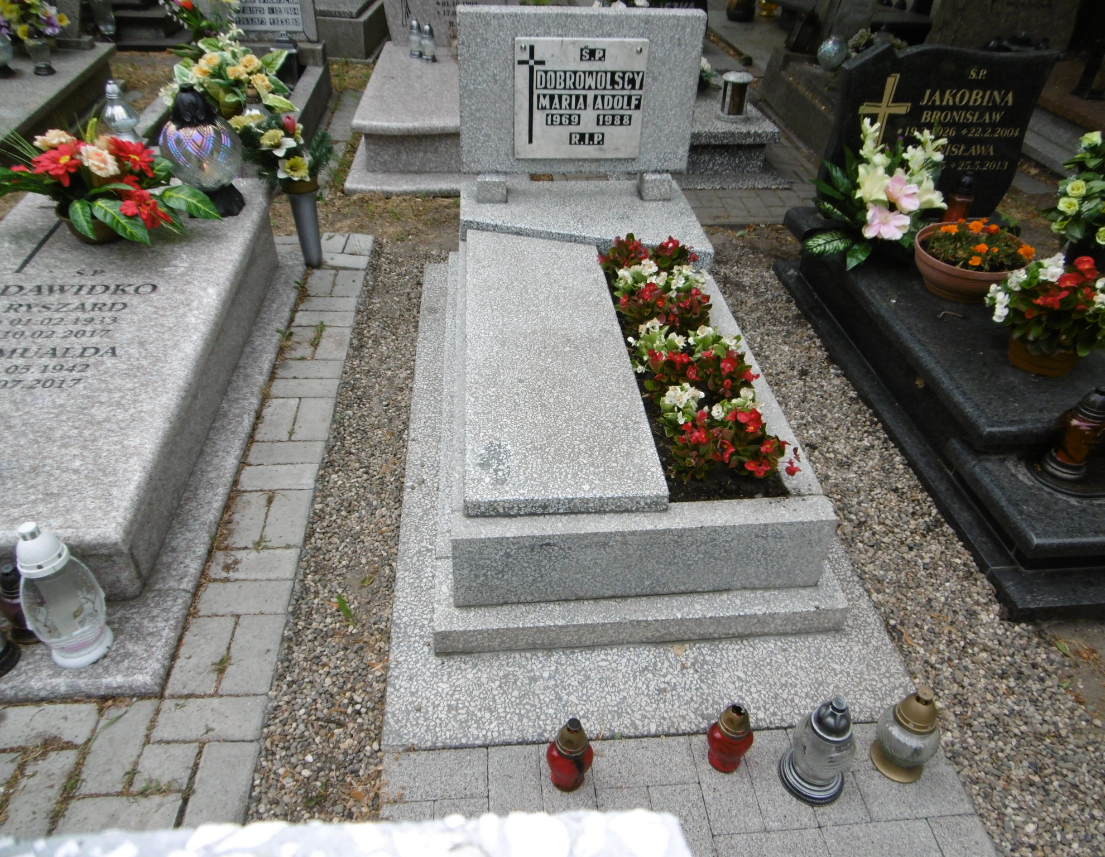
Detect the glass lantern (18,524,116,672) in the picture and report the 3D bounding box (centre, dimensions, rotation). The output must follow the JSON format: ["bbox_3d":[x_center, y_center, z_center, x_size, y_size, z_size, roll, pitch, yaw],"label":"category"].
[{"bbox_3d":[-0.950,0.326,1.524,0.155,0.345,0.155,-2,39,-5],"label":"glass lantern"}]

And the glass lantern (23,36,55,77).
[{"bbox_3d":[-2.716,-2.005,4.174,0.125,0.237,0.125,-2,39,-5],"label":"glass lantern"}]

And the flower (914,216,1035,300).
[{"bbox_3d":[1.390,-0.552,2.630,0.370,0.185,0.370,-2,37,-5],"label":"flower"}]

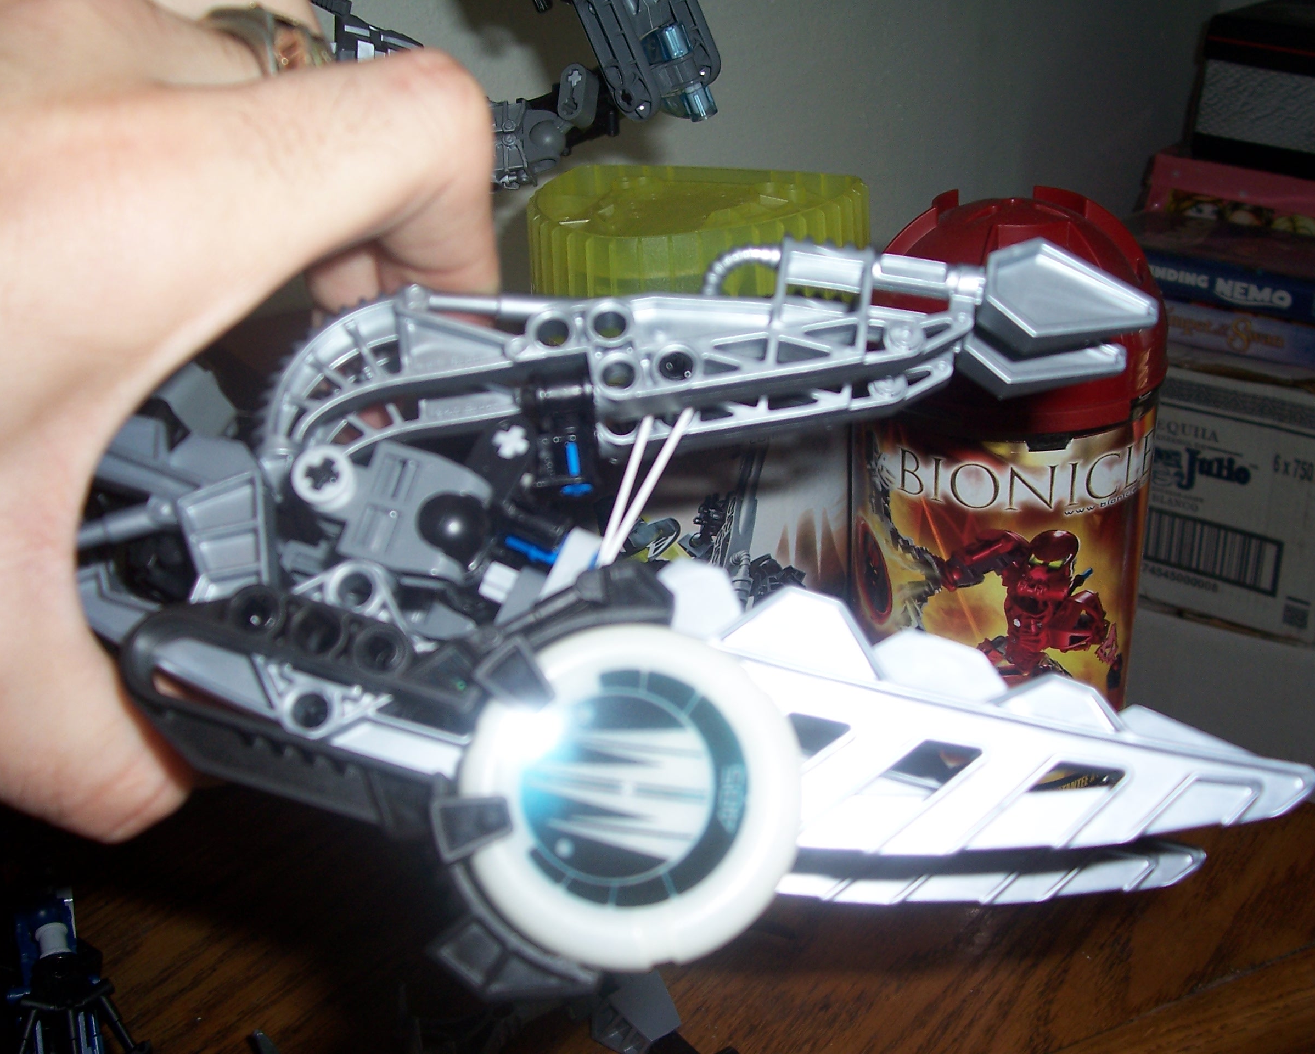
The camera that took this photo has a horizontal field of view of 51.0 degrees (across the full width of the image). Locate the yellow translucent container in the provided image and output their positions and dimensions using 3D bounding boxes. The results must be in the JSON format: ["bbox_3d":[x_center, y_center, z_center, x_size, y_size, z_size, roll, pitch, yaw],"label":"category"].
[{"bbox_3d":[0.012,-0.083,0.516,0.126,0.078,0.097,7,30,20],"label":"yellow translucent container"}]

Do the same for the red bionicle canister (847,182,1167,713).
[{"bbox_3d":[0.121,-0.004,0.496,0.106,0.223,0.106,-6,28,-3],"label":"red bionicle canister"}]

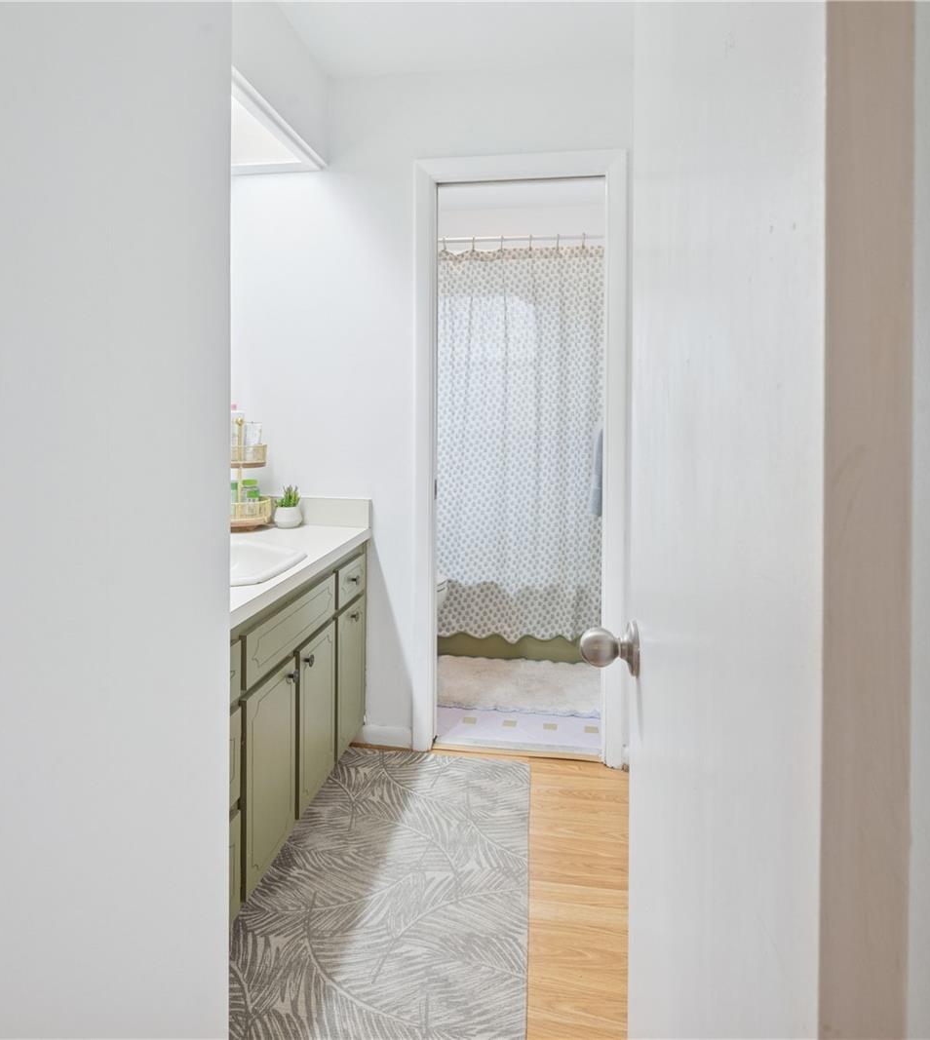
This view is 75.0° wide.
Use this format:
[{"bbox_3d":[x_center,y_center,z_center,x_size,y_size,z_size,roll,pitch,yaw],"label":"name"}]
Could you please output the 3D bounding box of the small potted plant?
[{"bbox_3d":[-0.637,-0.047,2.180,0.102,0.147,0.102,1,5,9],"label":"small potted plant"}]

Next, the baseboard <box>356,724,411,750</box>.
[{"bbox_3d":[-0.291,0.778,2.180,0.205,0.078,0.020,1,5,9],"label":"baseboard"}]

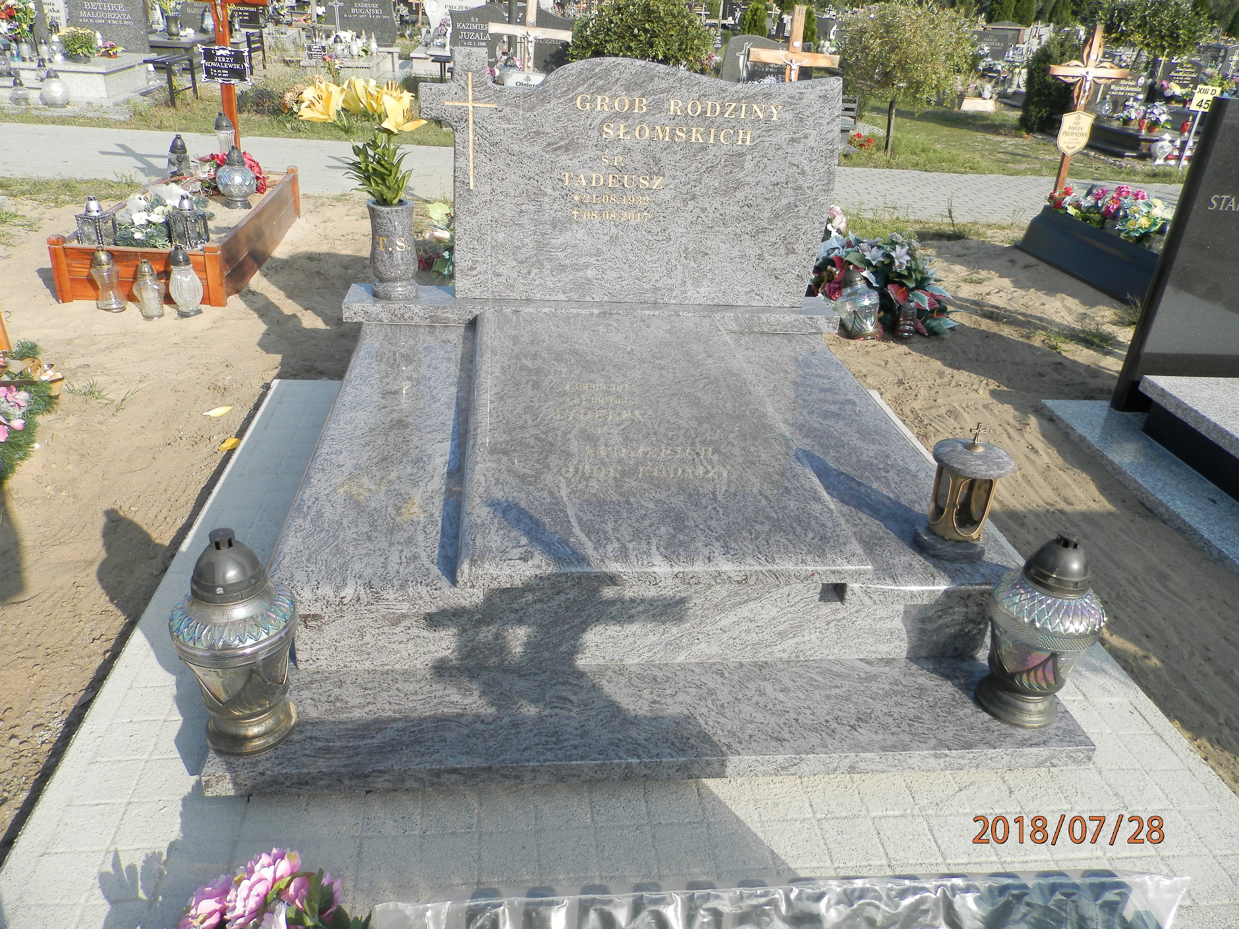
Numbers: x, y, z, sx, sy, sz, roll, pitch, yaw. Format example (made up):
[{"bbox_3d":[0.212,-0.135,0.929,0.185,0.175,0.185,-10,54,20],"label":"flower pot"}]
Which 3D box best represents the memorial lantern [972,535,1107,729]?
[{"bbox_3d":[0.860,0.325,1.816,0.204,0.412,0.204,1,29,-7],"label":"memorial lantern"}]

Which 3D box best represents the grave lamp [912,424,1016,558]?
[{"bbox_3d":[0.758,0.045,1.961,0.168,0.295,0.168,1,28,-7],"label":"grave lamp"}]

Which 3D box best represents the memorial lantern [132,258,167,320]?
[{"bbox_3d":[-1.936,-0.727,3.687,0.129,0.245,0.129,1,29,-7],"label":"memorial lantern"}]

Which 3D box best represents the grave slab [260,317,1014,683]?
[{"bbox_3d":[0.028,-0.025,2.476,1.598,0.294,1.482,1,28,-7],"label":"grave slab"}]

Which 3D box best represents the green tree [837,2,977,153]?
[{"bbox_3d":[2.957,-4.036,9.351,1.446,1.538,1.446,1,28,-7],"label":"green tree"}]

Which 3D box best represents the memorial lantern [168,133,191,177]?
[{"bbox_3d":[-2.493,-1.746,5.043,0.110,0.228,0.110,1,29,-7],"label":"memorial lantern"}]

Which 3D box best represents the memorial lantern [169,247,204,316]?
[{"bbox_3d":[-1.813,-0.766,3.728,0.137,0.290,0.137,1,29,-7],"label":"memorial lantern"}]

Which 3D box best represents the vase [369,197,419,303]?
[{"bbox_3d":[-0.754,-0.717,3.005,0.149,0.303,0.149,1,29,-7],"label":"vase"}]

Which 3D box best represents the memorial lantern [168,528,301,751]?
[{"bbox_3d":[-0.683,0.305,1.603,0.212,0.422,0.212,1,28,-7],"label":"memorial lantern"}]

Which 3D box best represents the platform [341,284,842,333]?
[{"bbox_3d":[-0.081,-0.551,3.170,1.709,0.063,0.224,1,28,-7],"label":"platform"}]

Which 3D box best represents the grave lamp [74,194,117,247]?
[{"bbox_3d":[-2.330,-1.085,3.978,0.125,0.214,0.125,11,28,13],"label":"grave lamp"}]

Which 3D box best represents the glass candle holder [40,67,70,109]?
[{"bbox_3d":[-5.312,-3.543,8.431,0.253,0.324,0.253,1,28,-7],"label":"glass candle holder"}]

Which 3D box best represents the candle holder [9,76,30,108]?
[{"bbox_3d":[-5.631,-3.508,8.416,0.175,0.234,0.175,1,28,-7],"label":"candle holder"}]

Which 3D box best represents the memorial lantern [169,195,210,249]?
[{"bbox_3d":[-1.862,-1.054,3.865,0.118,0.218,0.118,14,30,18],"label":"memorial lantern"}]

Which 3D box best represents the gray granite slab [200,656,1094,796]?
[{"bbox_3d":[0.092,0.517,1.839,1.720,0.051,0.290,1,29,-7],"label":"gray granite slab"}]

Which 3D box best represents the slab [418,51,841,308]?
[{"bbox_3d":[0.024,-0.970,3.122,1.392,0.818,0.070,0,29,-7],"label":"slab"}]

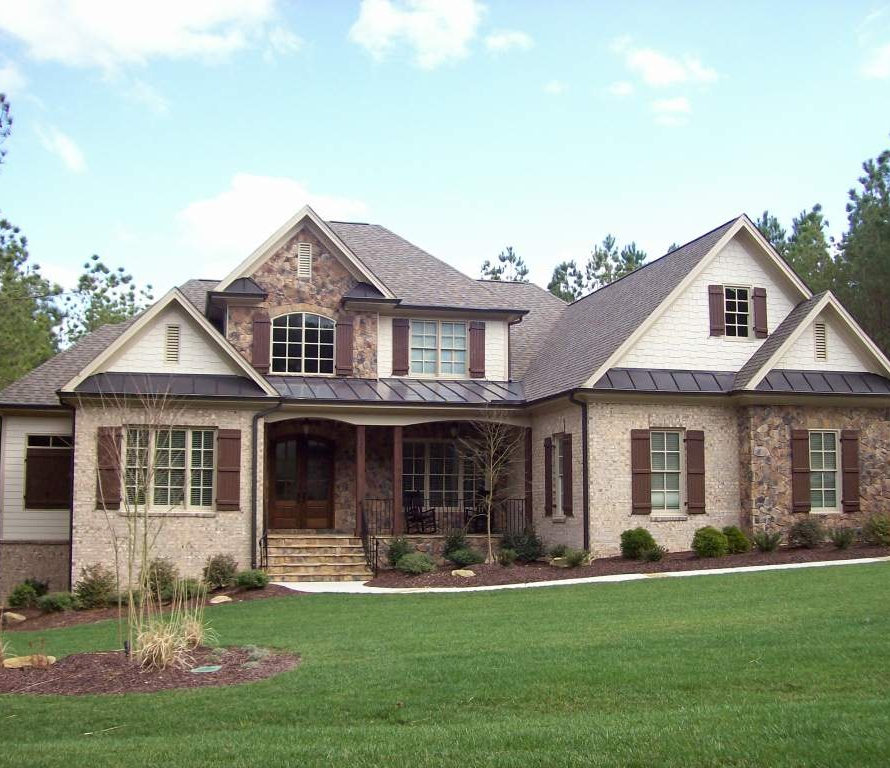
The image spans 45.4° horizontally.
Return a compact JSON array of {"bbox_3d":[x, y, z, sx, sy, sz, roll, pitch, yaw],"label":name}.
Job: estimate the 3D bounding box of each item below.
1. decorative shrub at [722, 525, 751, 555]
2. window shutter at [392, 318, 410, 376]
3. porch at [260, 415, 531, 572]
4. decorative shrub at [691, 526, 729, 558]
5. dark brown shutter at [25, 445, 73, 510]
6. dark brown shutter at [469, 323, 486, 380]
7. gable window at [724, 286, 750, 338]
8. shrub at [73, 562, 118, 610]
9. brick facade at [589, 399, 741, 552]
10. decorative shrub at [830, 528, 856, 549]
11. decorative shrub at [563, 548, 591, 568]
[{"bbox_3d":[6.493,3.498,23.800,0.687,0.626,0.666,2,-6,-13],"label":"decorative shrub"},{"bbox_3d":[-1.248,-1.021,29.702,0.497,1.662,0.060,2,-7,-14],"label":"window shutter"},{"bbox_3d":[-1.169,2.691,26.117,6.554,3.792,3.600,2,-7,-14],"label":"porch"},{"bbox_3d":[5.541,3.308,22.225,0.769,0.648,0.731,2,-7,-14],"label":"decorative shrub"},{"bbox_3d":[-10.222,2.439,27.576,1.198,1.610,0.060,2,-6,-13],"label":"dark brown shutter"},{"bbox_3d":[0.917,-0.972,30.257,0.470,1.648,0.050,2,-6,-13],"label":"dark brown shutter"},{"bbox_3d":[6.971,-1.710,25.439,0.726,1.310,0.100,2,-7,-14],"label":"gable window"},{"bbox_3d":[-7.618,4.392,23.217,0.930,0.980,0.930,2,-7,-14],"label":"shrub"},{"bbox_3d":[5.010,2.154,24.416,3.838,3.549,0.220,2,-7,-14],"label":"brick facade"},{"bbox_3d":[8.430,3.255,22.585,0.535,0.453,0.508,2,-7,-14],"label":"decorative shrub"},{"bbox_3d":[2.784,3.663,22.452,0.580,0.420,0.550,0,-6,0],"label":"decorative shrub"}]

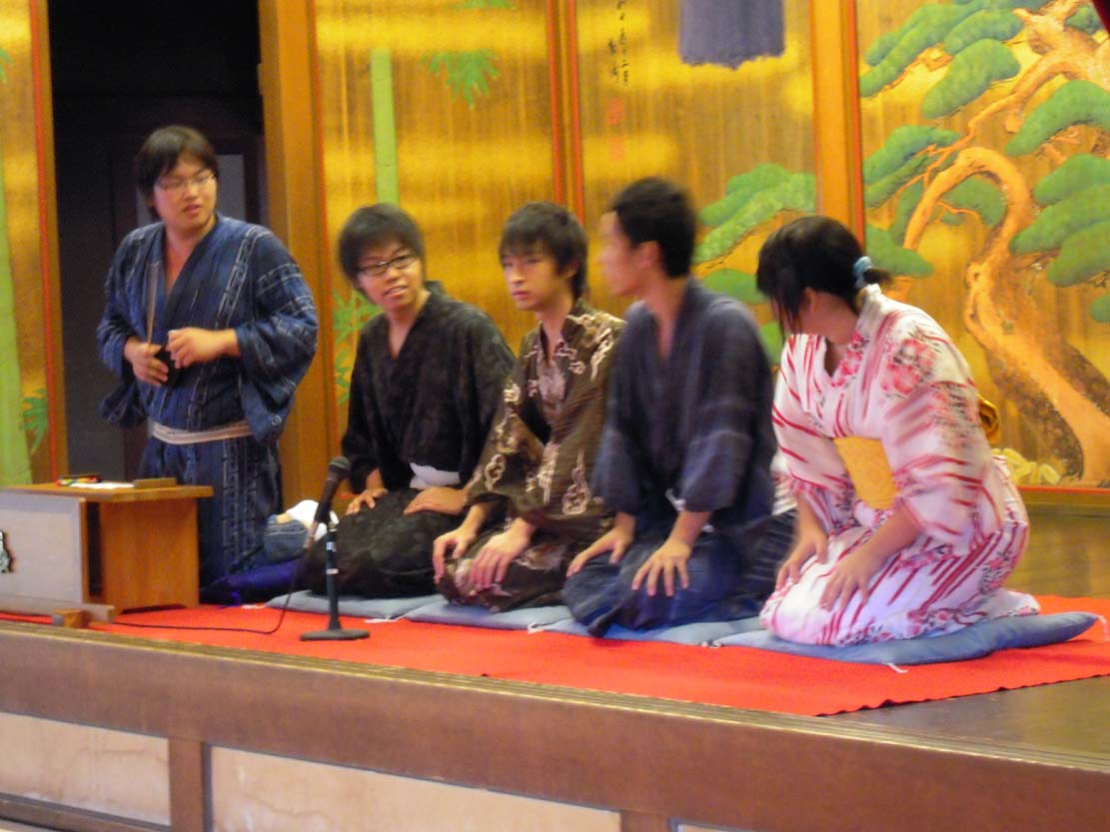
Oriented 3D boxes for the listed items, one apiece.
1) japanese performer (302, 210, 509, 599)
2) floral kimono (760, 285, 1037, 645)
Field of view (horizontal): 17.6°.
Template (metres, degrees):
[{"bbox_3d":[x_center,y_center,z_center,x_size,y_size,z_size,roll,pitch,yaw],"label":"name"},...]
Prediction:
[{"bbox_3d":[-0.318,-0.049,8.728,0.650,0.945,0.530,-4,3,-40],"label":"japanese performer"},{"bbox_3d":[0.687,0.086,7.309,0.620,0.705,0.490,-4,3,-36],"label":"floral kimono"}]

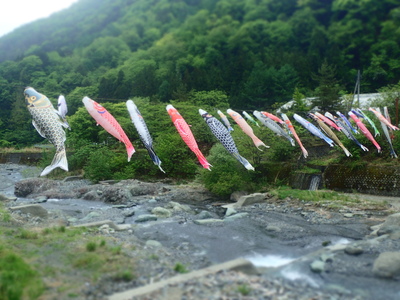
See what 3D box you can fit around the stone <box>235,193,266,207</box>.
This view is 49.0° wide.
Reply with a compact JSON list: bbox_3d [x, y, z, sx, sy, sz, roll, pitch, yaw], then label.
[{"bbox_3d":[3.772,3.698,32.800,2.300,0.880,1.400,0,3,0],"label":"stone"}]

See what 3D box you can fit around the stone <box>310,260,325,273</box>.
[{"bbox_3d":[5.058,5.014,18.900,0.540,0.430,0.500,0,3,0],"label":"stone"}]

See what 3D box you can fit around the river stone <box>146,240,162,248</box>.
[{"bbox_3d":[-2.104,4.371,20.308,0.737,0.367,0.553,0,1,0],"label":"river stone"}]

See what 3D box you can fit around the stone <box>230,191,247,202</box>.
[{"bbox_3d":[3.034,3.664,34.600,1.250,0.820,1.050,0,3,0],"label":"stone"}]

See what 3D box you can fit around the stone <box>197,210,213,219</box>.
[{"bbox_3d":[0.295,4.226,28.766,1.044,0.528,0.783,0,1,0],"label":"stone"}]

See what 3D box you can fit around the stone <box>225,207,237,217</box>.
[{"bbox_3d":[1.973,3.978,28.400,0.750,0.520,0.620,0,3,0],"label":"stone"}]

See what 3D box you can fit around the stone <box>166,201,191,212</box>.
[{"bbox_3d":[-1.535,4.035,31.358,1.704,0.866,1.227,0,1,0],"label":"stone"}]

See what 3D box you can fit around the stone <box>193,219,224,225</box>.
[{"bbox_3d":[0.520,4.372,26.848,1.945,0.346,1.070,0,1,0],"label":"stone"}]

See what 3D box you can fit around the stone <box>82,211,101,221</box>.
[{"bbox_3d":[-6.820,4.117,27.600,1.080,0.480,0.800,0,3,0],"label":"stone"}]

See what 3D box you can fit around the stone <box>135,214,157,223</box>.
[{"bbox_3d":[-3.407,4.282,27.447,1.368,0.496,0.957,0,1,0],"label":"stone"}]

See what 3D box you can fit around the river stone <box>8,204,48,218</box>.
[{"bbox_3d":[-10.465,3.753,26.795,2.420,0.853,1.452,0,1,0],"label":"river stone"}]

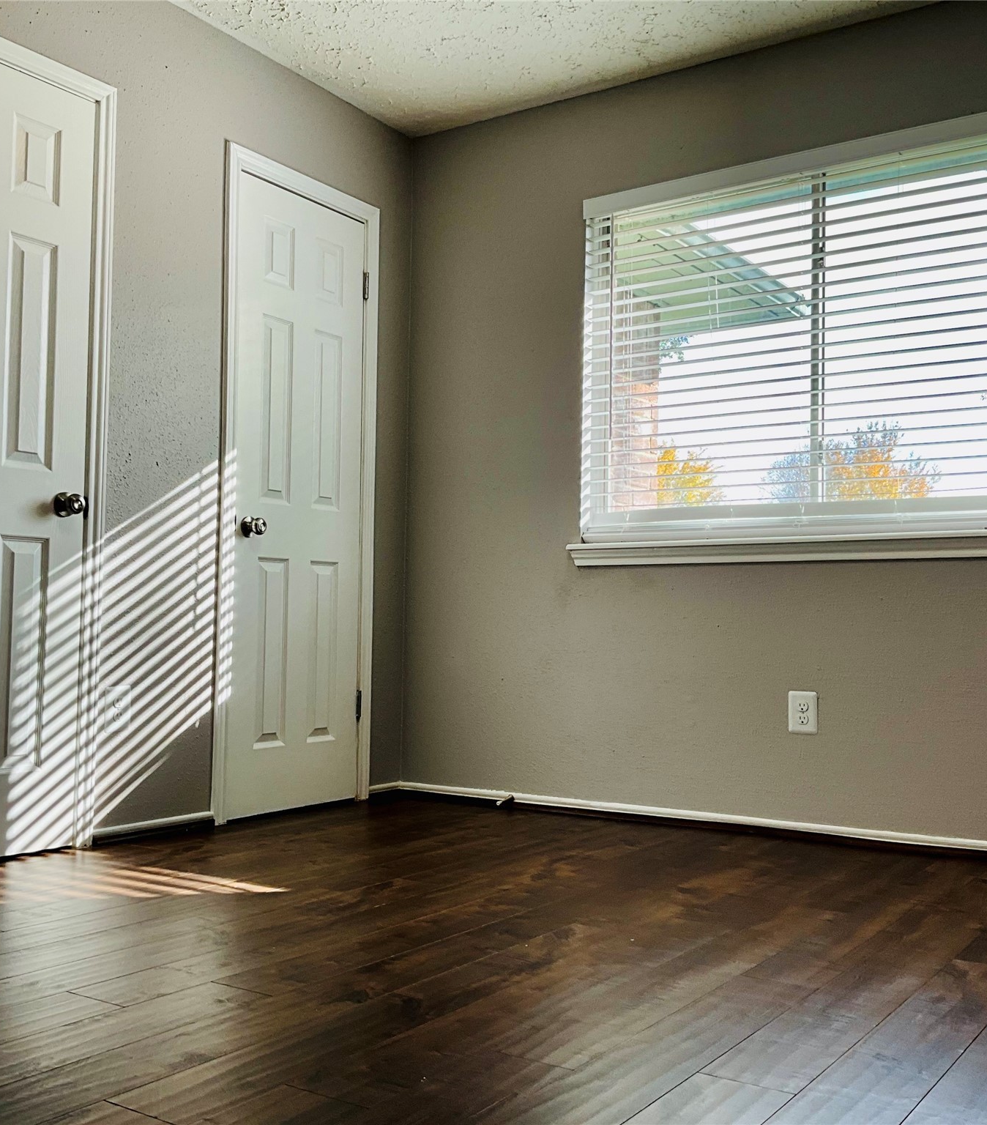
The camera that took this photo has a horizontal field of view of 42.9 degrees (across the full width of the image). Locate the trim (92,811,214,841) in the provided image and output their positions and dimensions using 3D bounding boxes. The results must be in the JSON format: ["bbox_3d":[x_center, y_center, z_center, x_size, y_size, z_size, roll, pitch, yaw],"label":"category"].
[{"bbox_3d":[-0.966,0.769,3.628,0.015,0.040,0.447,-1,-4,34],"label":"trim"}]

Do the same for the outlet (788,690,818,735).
[{"bbox_3d":[0.925,0.451,3.760,0.085,0.124,0.010,-1,-4,34],"label":"outlet"}]

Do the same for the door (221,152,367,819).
[{"bbox_3d":[-0.651,-0.207,4.176,0.040,2.030,0.610,-1,-4,34],"label":"door"}]

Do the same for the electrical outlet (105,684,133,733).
[{"bbox_3d":[-1.051,0.410,3.520,0.010,0.124,0.085,-1,-4,34],"label":"electrical outlet"}]

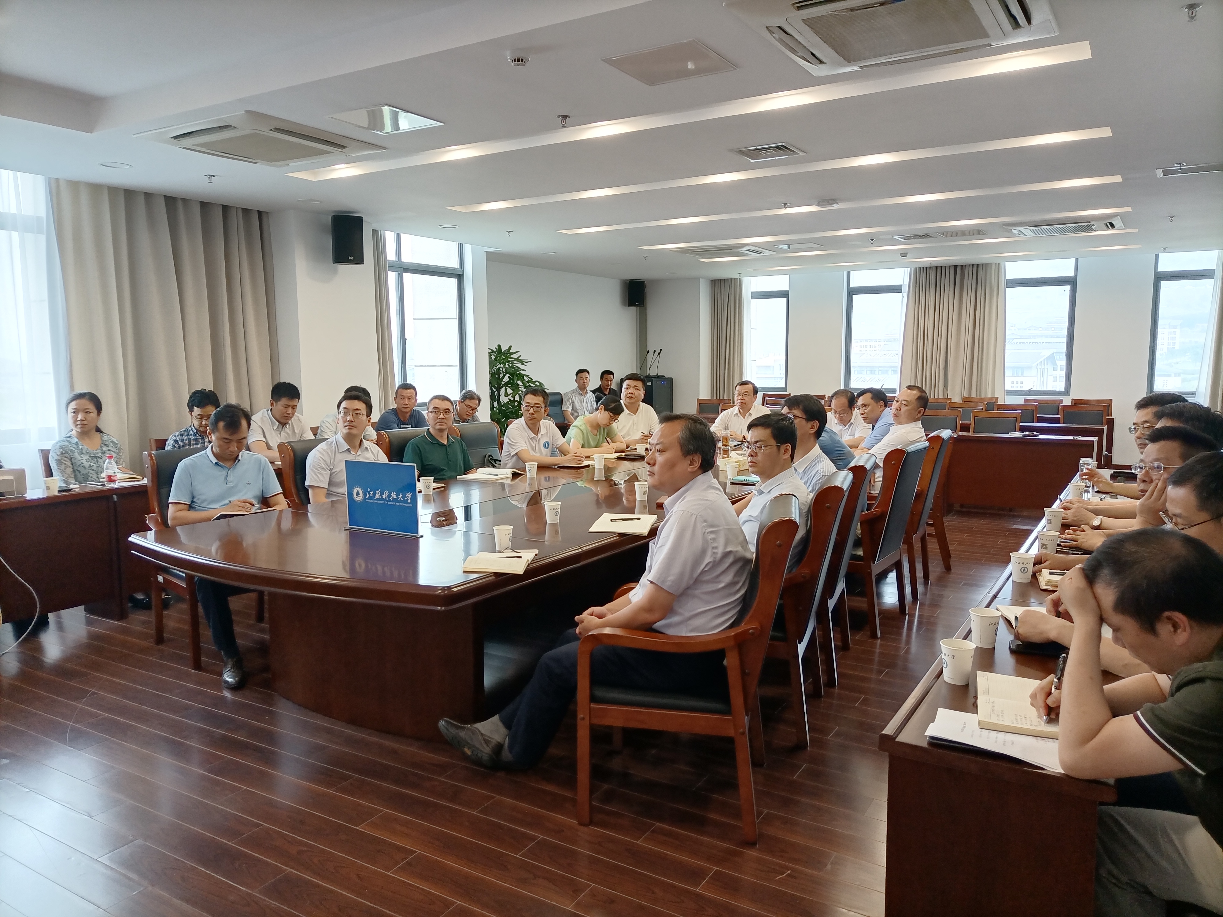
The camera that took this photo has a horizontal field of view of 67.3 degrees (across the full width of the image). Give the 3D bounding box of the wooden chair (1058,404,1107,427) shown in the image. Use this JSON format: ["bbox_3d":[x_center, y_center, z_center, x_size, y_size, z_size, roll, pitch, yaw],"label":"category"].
[{"bbox_3d":[5.174,-0.108,10.157,0.460,0.940,0.530,4,7,32],"label":"wooden chair"}]

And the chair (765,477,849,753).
[{"bbox_3d":[0.606,0.566,3.737,0.660,0.990,0.580,2,7,18],"label":"chair"}]

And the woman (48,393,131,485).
[{"bbox_3d":[-2.998,0.255,5.347,0.500,1.265,0.750,-5,8,-41],"label":"woman"}]

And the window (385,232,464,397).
[{"bbox_3d":[-1.973,-1.439,9.762,0.120,1.770,1.280,4,7,31],"label":"window"}]

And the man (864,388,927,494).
[{"bbox_3d":[1.643,0.172,5.899,0.800,1.300,0.570,2,6,18],"label":"man"}]

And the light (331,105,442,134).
[{"bbox_3d":[-1.198,-1.810,4.858,0.425,0.050,0.425,4,7,31],"label":"light"}]

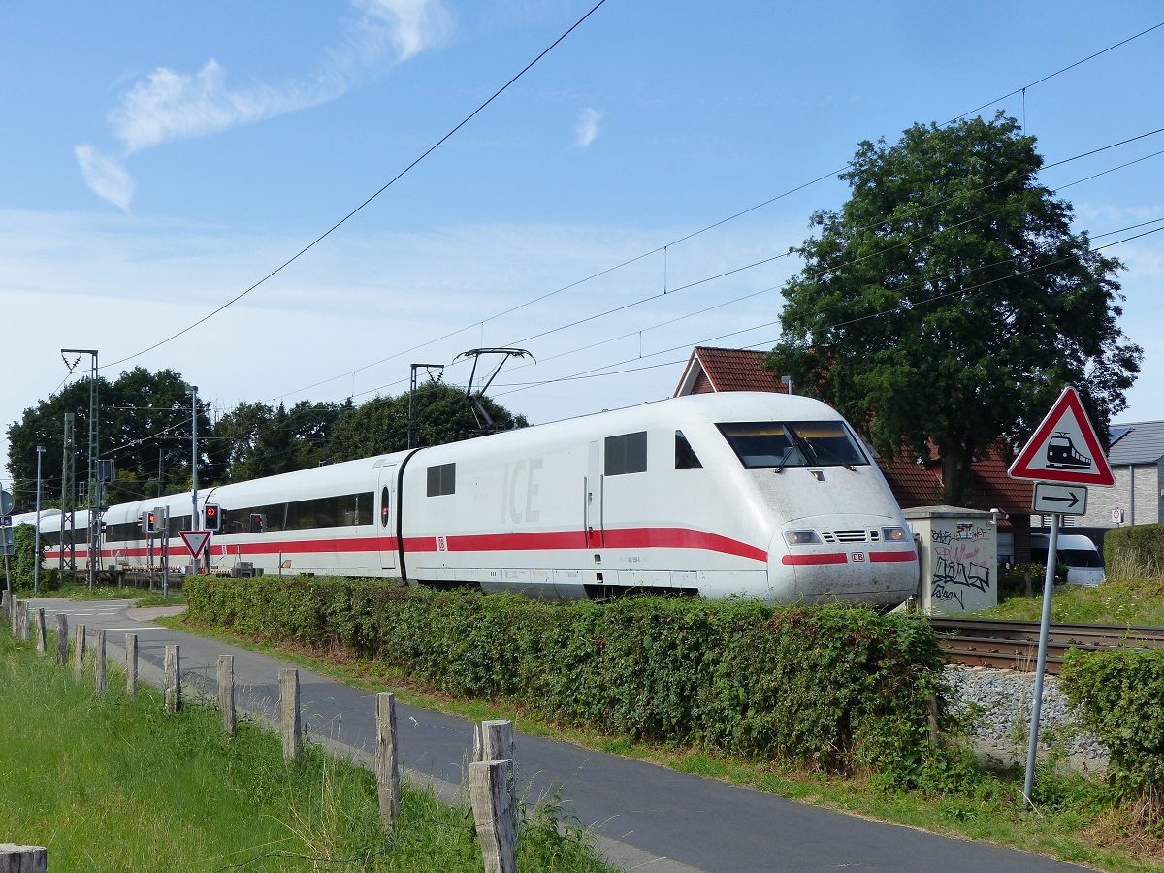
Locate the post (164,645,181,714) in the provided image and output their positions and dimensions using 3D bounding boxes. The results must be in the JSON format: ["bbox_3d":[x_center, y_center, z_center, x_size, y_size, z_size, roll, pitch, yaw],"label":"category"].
[{"bbox_3d":[-5.215,3.104,26.100,0.155,0.913,0.155,1,-4,-20],"label":"post"}]

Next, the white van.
[{"bbox_3d":[18.745,5.341,82.611,2.000,2.600,5.600,1,-4,-16],"label":"white van"}]

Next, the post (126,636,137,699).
[{"bbox_3d":[-6.137,3.189,27.971,0.145,0.950,0.145,1,-4,-20],"label":"post"}]

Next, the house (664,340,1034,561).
[{"bbox_3d":[10.191,1.552,85.450,13.200,9.850,11.500,2,-4,-31],"label":"house"}]

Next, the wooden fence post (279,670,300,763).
[{"bbox_3d":[-2.757,2.647,19.400,0.150,0.917,0.150,0,-4,-20],"label":"wooden fence post"}]

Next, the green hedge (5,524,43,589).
[{"bbox_3d":[-20.611,4.412,75.873,1.440,2.460,2.000,0,-4,0],"label":"green hedge"}]

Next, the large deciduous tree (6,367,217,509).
[{"bbox_3d":[-38.470,3.031,168.140,17.320,17.350,15.500,0,-4,0],"label":"large deciduous tree"}]

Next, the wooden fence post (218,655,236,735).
[{"bbox_3d":[-3.744,2.783,21.571,0.155,0.950,0.160,1,-4,-20],"label":"wooden fence post"}]

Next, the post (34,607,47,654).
[{"bbox_3d":[-11.083,4.024,41.969,0.165,1.000,0.165,1,-4,-20],"label":"post"}]

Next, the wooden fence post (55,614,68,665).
[{"bbox_3d":[-9.844,3.862,38.800,0.165,1.028,0.165,0,-4,-20],"label":"wooden fence post"}]

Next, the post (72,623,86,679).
[{"bbox_3d":[-8.125,3.530,33.170,0.150,0.970,0.150,1,-4,-20],"label":"post"}]

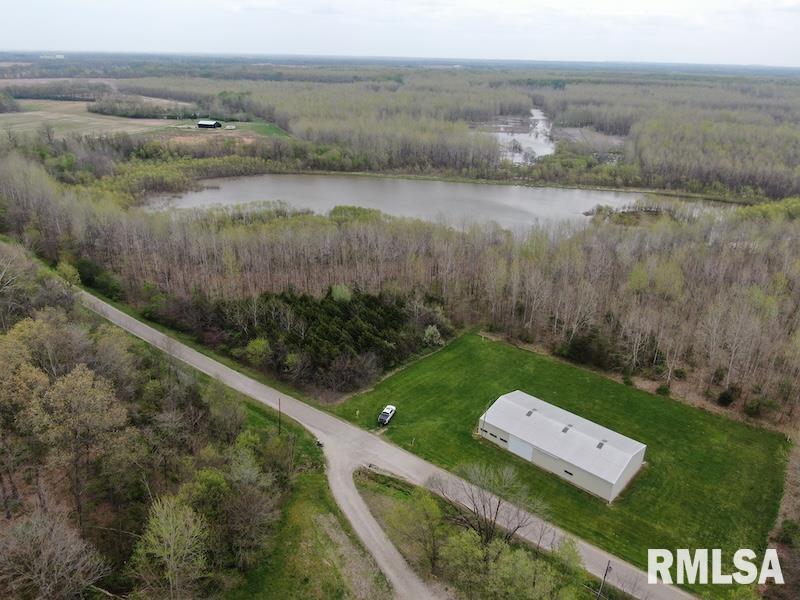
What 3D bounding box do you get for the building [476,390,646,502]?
[{"bbox_3d":[32.711,27.874,113.384,28.802,6.065,14.998,21,31,38],"label":"building"}]

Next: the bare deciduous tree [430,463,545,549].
[{"bbox_3d":[13.050,34.150,84.600,16.000,16.300,15.300,1,24,0],"label":"bare deciduous tree"}]

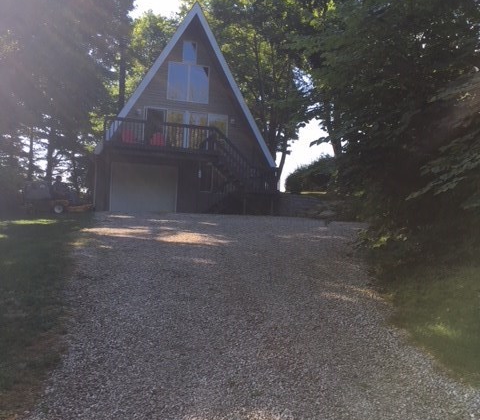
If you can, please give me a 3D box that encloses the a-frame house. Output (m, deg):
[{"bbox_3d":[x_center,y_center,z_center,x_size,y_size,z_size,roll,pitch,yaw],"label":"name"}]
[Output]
[{"bbox_3d":[-3.581,-4.374,28.633,8.350,9.750,10.000,3,-4,-18],"label":"a-frame house"}]

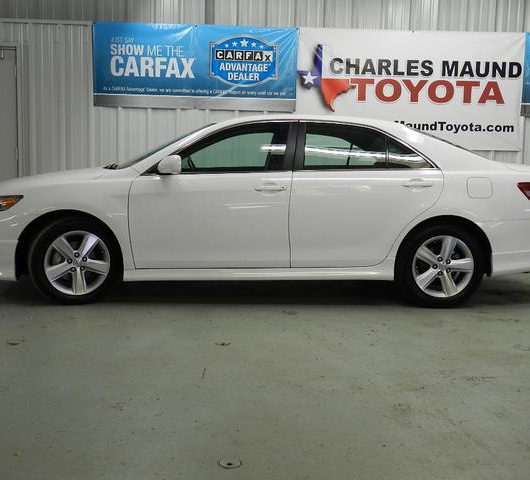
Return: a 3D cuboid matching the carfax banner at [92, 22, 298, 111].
[{"bbox_3d":[-0.725,-1.803,7.373,2.134,0.858,0.030,1,7,-1],"label":"carfax banner"}]

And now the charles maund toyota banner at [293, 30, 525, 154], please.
[{"bbox_3d":[1.548,-1.581,7.444,2.406,1.238,0.030,1,7,-1],"label":"charles maund toyota banner"}]

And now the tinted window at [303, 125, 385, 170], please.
[{"bbox_3d":[0.621,-0.725,5.416,0.648,0.393,0.060,0,-20,-6],"label":"tinted window"}]

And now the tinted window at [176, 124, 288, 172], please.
[{"bbox_3d":[-0.244,-0.707,5.348,0.882,0.417,0.060,1,-20,-4],"label":"tinted window"}]

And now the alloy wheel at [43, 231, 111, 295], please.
[{"bbox_3d":[-1.395,0.165,5.267,0.475,0.475,0.170,1,7,-4],"label":"alloy wheel"}]

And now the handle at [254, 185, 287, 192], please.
[{"bbox_3d":[0.039,-0.380,5.211,0.249,0.045,0.055,1,7,-4],"label":"handle"}]

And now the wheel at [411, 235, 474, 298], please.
[{"bbox_3d":[1.373,0.198,5.467,0.475,0.475,0.170,1,7,-4],"label":"wheel"}]

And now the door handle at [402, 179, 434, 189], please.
[{"bbox_3d":[1.153,-0.422,5.295,0.238,0.045,0.055,1,7,-4],"label":"door handle"}]

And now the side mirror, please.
[{"bbox_3d":[-0.693,-0.548,5.099,0.160,0.150,0.220,1,7,-4],"label":"side mirror"}]

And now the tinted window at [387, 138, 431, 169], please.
[{"bbox_3d":[1.135,-0.677,5.440,0.388,0.284,0.060,0,-21,-8],"label":"tinted window"}]

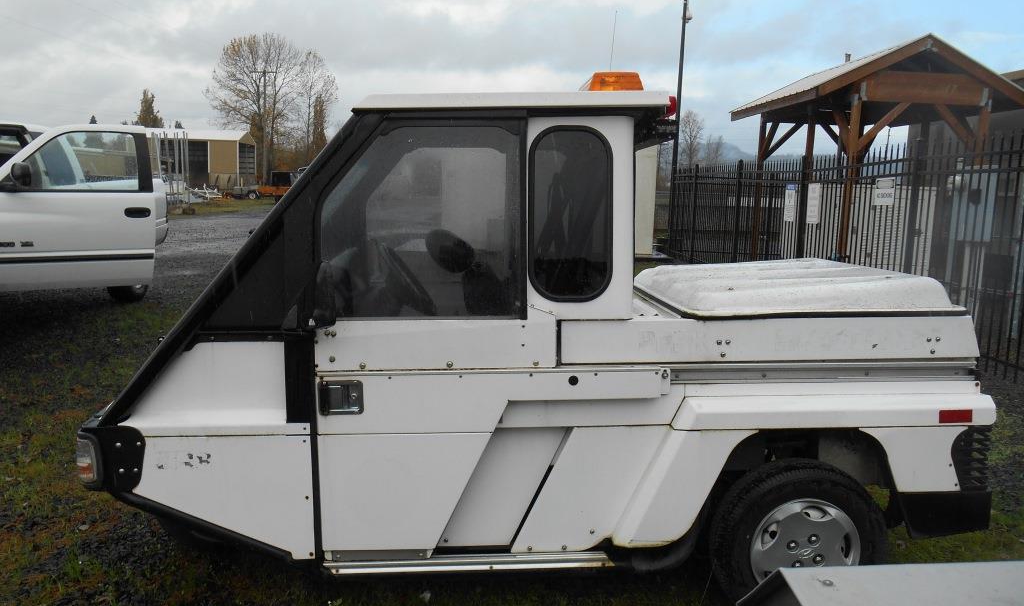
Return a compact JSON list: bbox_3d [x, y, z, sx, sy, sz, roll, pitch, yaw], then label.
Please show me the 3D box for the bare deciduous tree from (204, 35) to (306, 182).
[{"bbox_3d":[-27.608,-20.138,82.782,10.600,17.080,10.300,-1,9,-18],"label":"bare deciduous tree"}]

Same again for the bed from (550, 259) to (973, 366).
[{"bbox_3d":[0.845,-0.017,3.112,1.385,0.275,1.170,-1,8,-1],"label":"bed"}]

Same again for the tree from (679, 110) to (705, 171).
[{"bbox_3d":[20.756,-16.538,89.179,3.100,11.510,3.000,4,8,12],"label":"tree"}]

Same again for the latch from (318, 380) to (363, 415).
[{"bbox_3d":[-0.565,0.313,2.548,0.150,0.116,0.035,-1,8,-1],"label":"latch"}]

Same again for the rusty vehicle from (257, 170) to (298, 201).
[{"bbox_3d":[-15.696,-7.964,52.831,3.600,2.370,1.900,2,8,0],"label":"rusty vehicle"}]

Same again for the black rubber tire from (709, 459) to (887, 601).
[{"bbox_3d":[0.971,0.816,2.624,0.562,0.562,0.175,-1,8,-1],"label":"black rubber tire"}]

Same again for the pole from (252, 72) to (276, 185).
[{"bbox_3d":[-23.828,-16.250,74.136,2.300,12.120,0.350,-1,9,-18],"label":"pole"}]

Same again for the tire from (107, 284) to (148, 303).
[{"bbox_3d":[-4.350,-0.377,8.747,0.250,0.750,0.750,1,8,-10],"label":"tire"}]

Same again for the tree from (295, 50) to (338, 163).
[{"bbox_3d":[-21.571,-19.677,84.859,5.000,16.000,5.000,0,8,-14],"label":"tree"}]

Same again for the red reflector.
[{"bbox_3d":[1.424,0.364,2.473,0.107,0.044,0.008,-1,8,-1],"label":"red reflector"}]

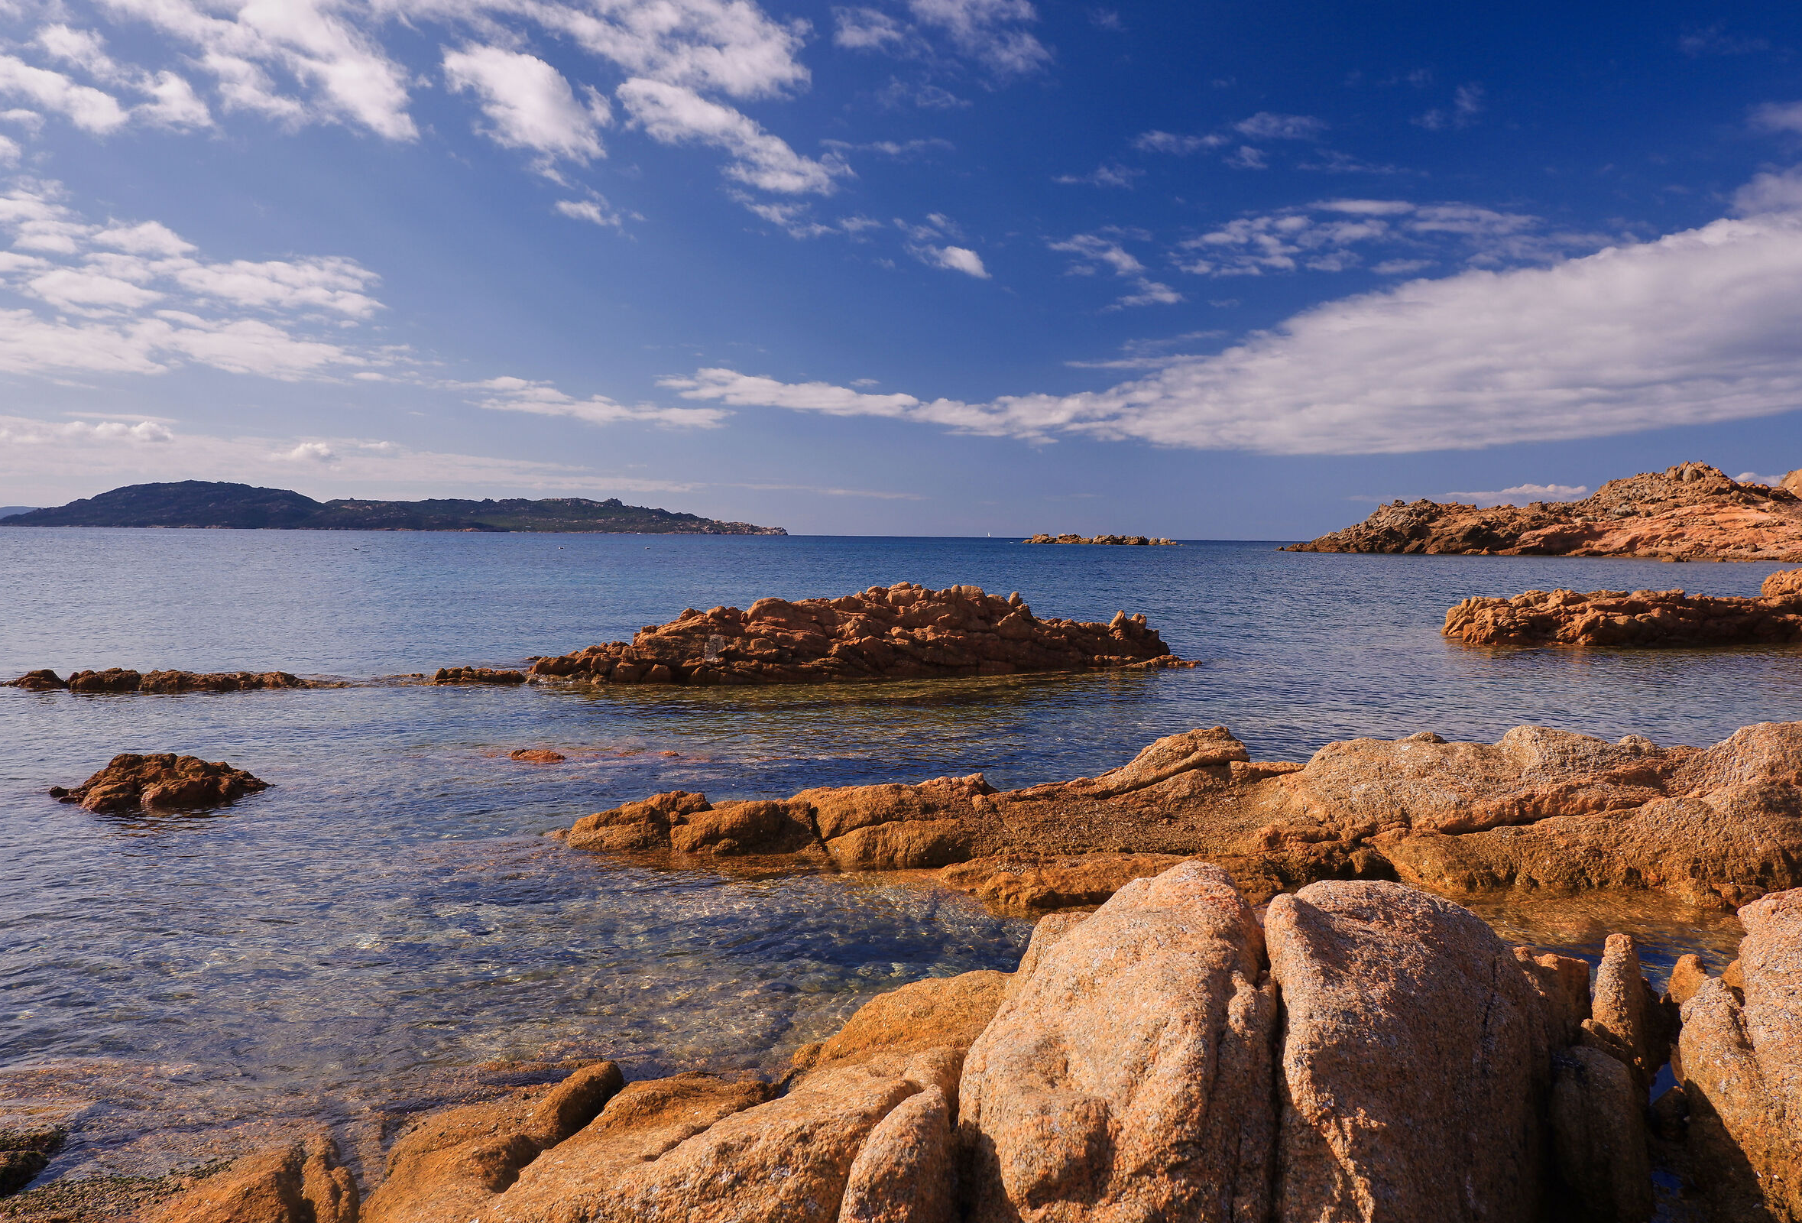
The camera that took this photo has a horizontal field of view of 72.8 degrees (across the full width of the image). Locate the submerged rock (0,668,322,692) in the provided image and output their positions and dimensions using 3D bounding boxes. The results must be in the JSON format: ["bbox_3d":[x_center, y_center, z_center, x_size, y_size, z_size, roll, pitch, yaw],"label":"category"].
[{"bbox_3d":[-11.900,1.086,19.900,5.000,0.400,1.100,0,4,-3],"label":"submerged rock"}]

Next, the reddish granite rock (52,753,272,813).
[{"bbox_3d":[-7.300,1.599,12.000,2.050,0.450,1.500,0,4,-4],"label":"reddish granite rock"}]

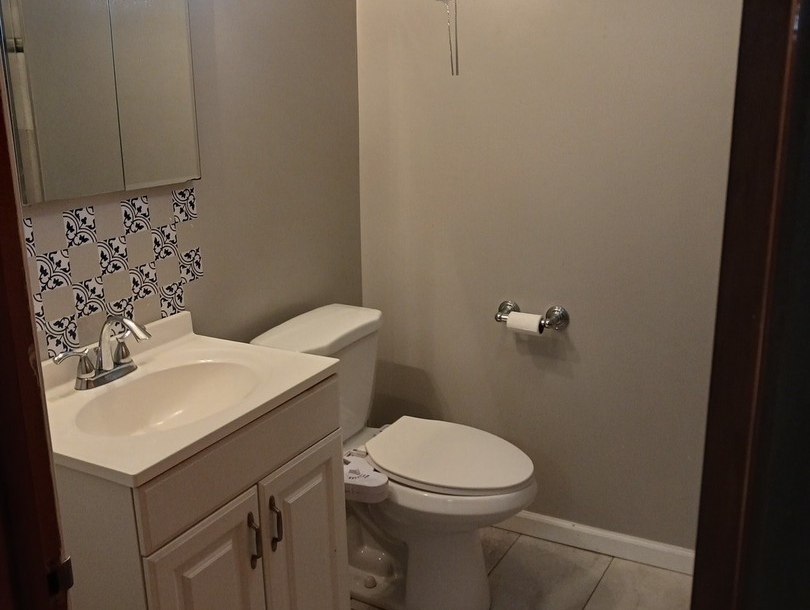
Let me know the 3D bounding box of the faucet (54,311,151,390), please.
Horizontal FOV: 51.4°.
[{"bbox_3d":[-0.599,0.092,1.780,0.169,0.144,0.239,8,18,28],"label":"faucet"}]

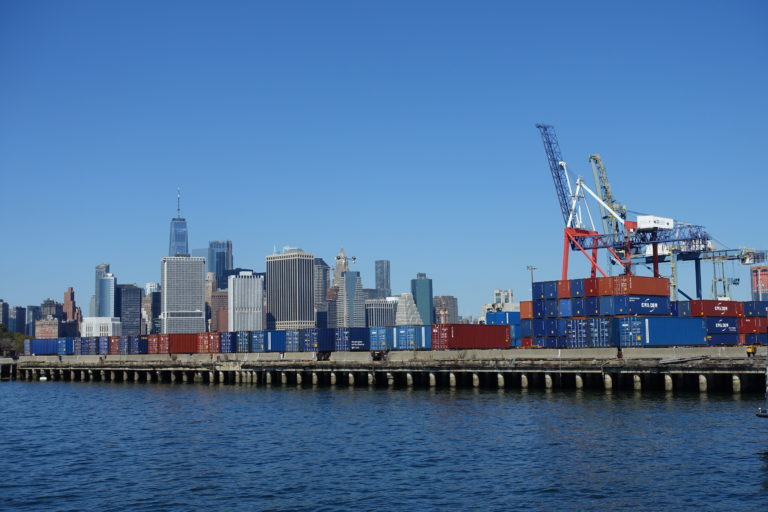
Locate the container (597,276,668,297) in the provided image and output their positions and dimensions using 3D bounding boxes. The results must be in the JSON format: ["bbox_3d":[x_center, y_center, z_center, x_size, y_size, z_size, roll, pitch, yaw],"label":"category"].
[{"bbox_3d":[39.151,4.667,155.132,2.440,2.900,12.190,-6,-7,44],"label":"container"}]

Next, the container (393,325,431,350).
[{"bbox_3d":[6.828,10.144,127.638,2.440,2.900,12.190,-5,-7,41],"label":"container"}]

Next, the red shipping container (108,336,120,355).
[{"bbox_3d":[-39.359,14.663,169.161,2.440,2.900,12.190,-5,-7,41],"label":"red shipping container"}]

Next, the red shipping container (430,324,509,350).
[{"bbox_3d":[10.612,9.695,123.631,2.440,2.900,12.190,-6,-7,42],"label":"red shipping container"}]

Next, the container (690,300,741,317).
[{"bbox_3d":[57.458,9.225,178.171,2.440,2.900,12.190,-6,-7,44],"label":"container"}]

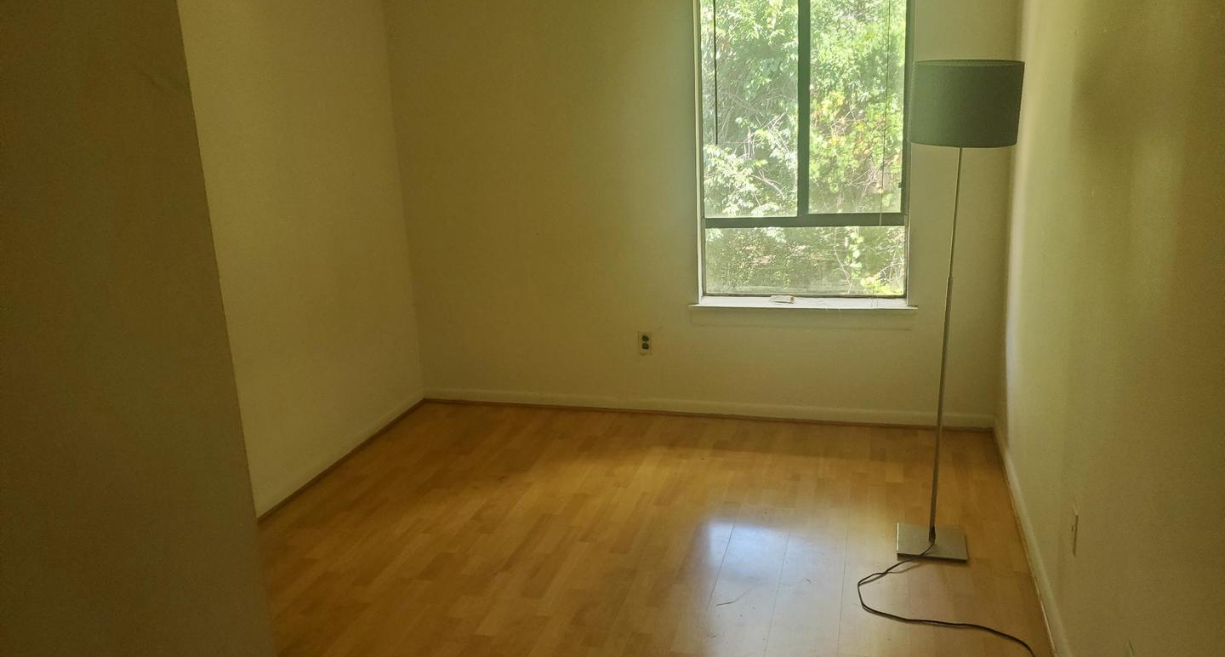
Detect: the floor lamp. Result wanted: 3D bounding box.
[{"bbox_3d":[1.044,-0.017,2.811,0.301,1.535,0.319,2,15,16],"label":"floor lamp"}]

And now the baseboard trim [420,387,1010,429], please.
[{"bbox_3d":[0.340,0.377,4.357,2.732,0.066,0.020,2,15,16],"label":"baseboard trim"}]

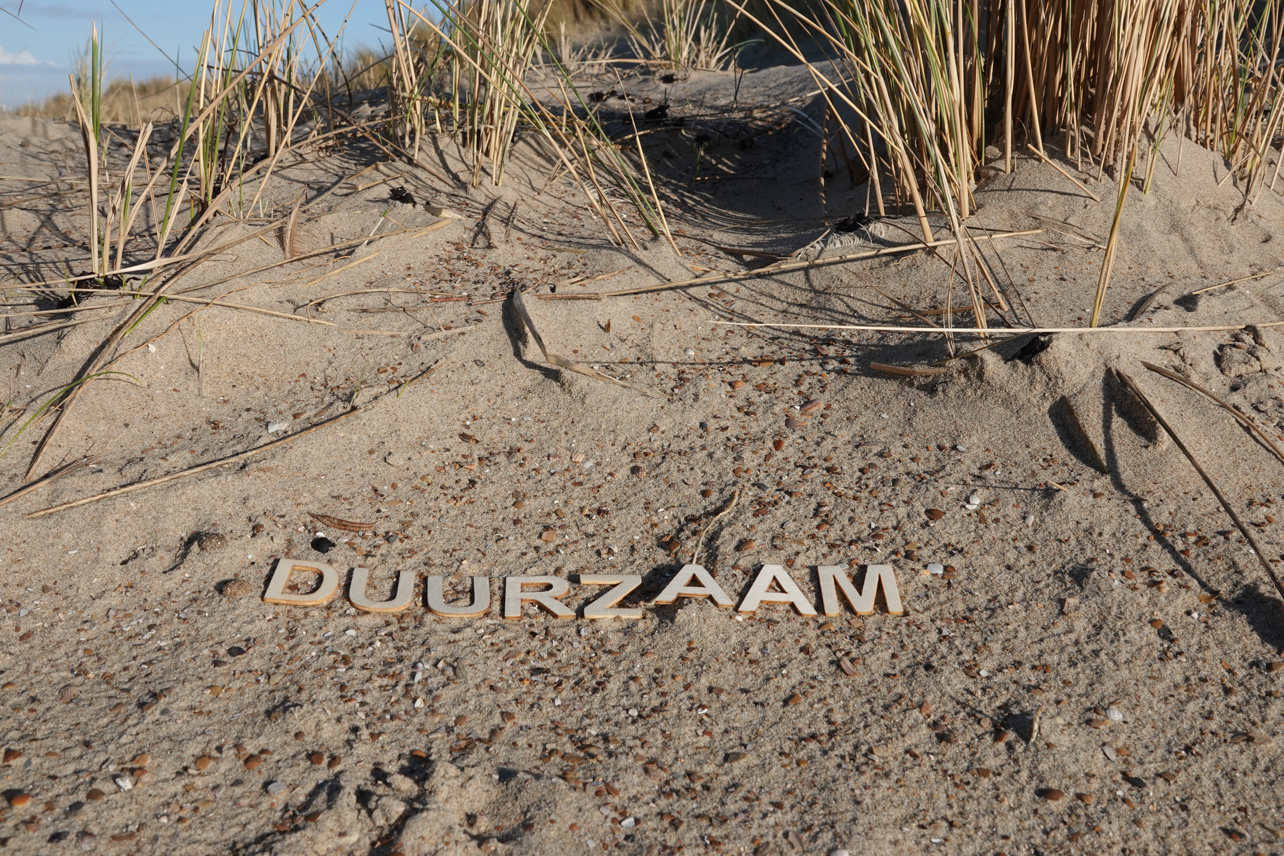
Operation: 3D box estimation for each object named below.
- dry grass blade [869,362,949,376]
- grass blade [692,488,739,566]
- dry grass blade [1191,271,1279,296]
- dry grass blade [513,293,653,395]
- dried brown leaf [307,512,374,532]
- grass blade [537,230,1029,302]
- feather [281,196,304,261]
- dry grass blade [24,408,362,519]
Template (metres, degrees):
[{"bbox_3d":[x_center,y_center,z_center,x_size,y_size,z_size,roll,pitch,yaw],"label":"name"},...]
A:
[{"bbox_3d":[0.254,-0.058,1.220,0.071,0.006,0.019,5,26,11],"label":"dry grass blade"},{"bbox_3d":[0.056,0.068,0.957,0.013,0.011,0.109,9,29,18],"label":"grass blade"},{"bbox_3d":[0.651,-0.162,1.409,0.117,0.005,0.005,-15,29,-16],"label":"dry grass blade"},{"bbox_3d":[-0.088,-0.089,1.287,0.067,0.019,0.286,-15,32,-28],"label":"dry grass blade"},{"bbox_3d":[-0.232,0.070,0.977,0.057,0.005,0.016,8,27,17],"label":"dried brown leaf"},{"bbox_3d":[0.189,-0.197,1.516,0.640,0.012,0.044,-9,27,-14],"label":"grass blade"},{"bbox_3d":[-0.376,-0.215,1.380,0.020,0.071,0.018,12,13,0],"label":"feather"},{"bbox_3d":[-0.357,0.025,1.060,0.290,0.005,0.017,-21,33,-37],"label":"dry grass blade"}]

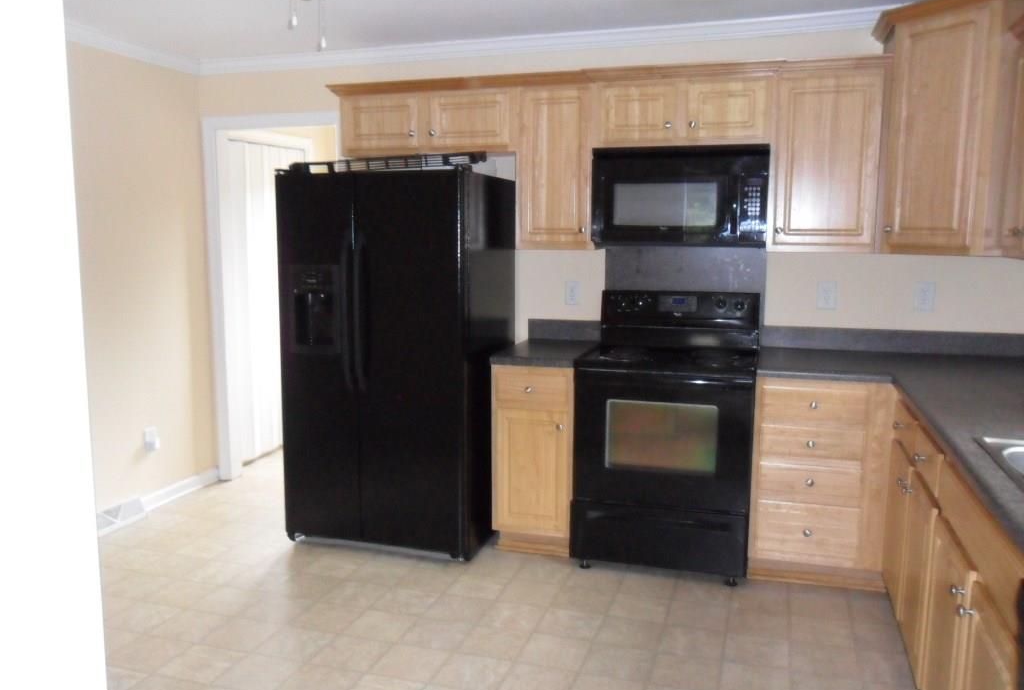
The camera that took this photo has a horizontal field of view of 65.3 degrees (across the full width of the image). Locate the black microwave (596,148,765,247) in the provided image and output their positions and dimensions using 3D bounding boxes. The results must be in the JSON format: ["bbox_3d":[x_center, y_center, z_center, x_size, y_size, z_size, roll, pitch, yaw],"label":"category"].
[{"bbox_3d":[0.780,-0.667,3.666,0.757,0.437,0.395,2,8,17],"label":"black microwave"}]

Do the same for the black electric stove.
[{"bbox_3d":[0.707,0.377,3.636,0.761,1.171,0.648,2,8,17],"label":"black electric stove"}]

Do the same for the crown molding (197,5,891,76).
[{"bbox_3d":[0.048,-1.487,3.952,3.805,0.075,0.070,2,8,17],"label":"crown molding"}]

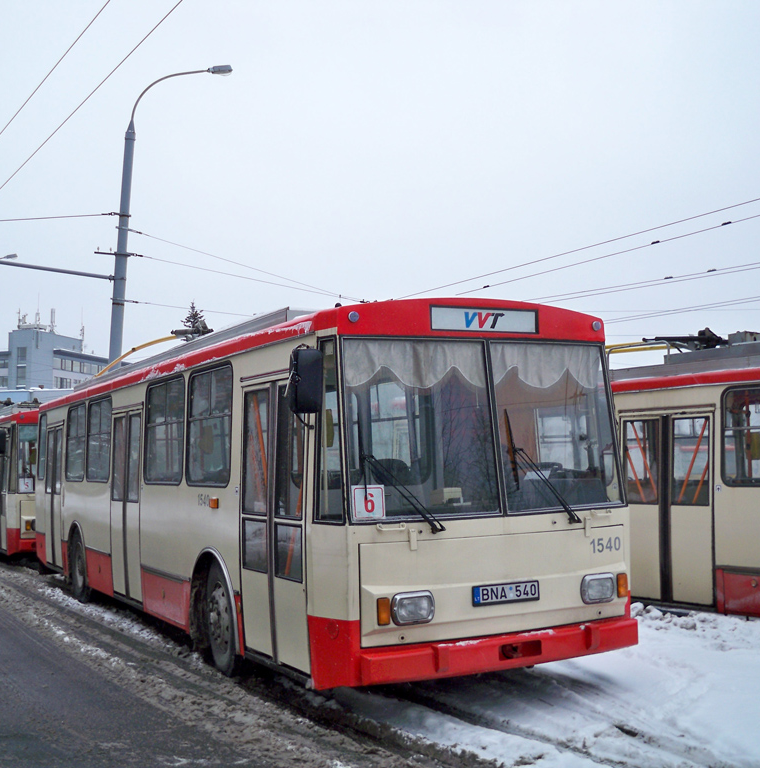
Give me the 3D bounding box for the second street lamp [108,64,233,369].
[{"bbox_3d":[-5.283,-2.164,25.549,3.100,12.000,0.400,2,-5,-30],"label":"second street lamp"}]

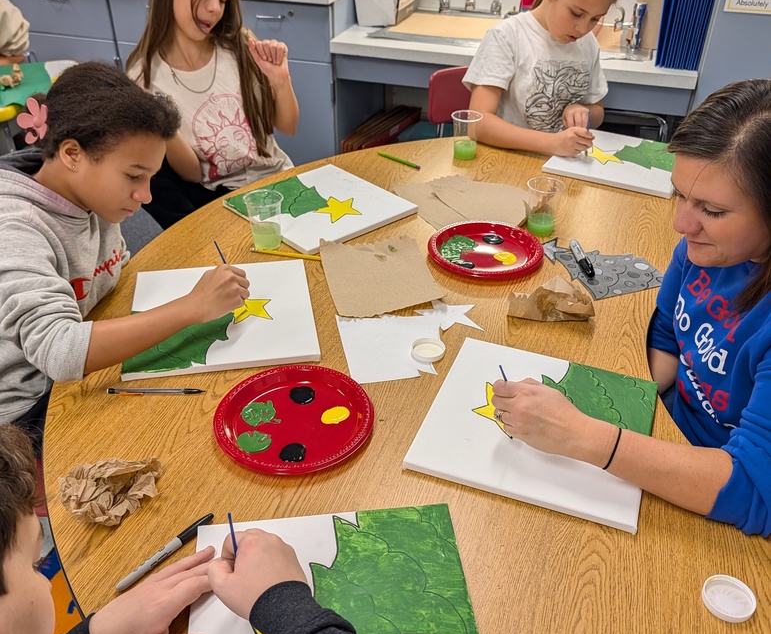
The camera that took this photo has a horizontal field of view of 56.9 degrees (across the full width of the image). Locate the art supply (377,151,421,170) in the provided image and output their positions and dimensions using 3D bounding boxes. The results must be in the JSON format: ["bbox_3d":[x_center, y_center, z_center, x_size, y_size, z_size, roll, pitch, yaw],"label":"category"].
[{"bbox_3d":[0.033,-0.402,1.820,0.143,0.010,0.010,27,43,32],"label":"art supply"}]

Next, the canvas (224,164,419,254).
[{"bbox_3d":[-0.145,-0.249,1.594,0.305,0.016,0.305,-28,44,-34],"label":"canvas"}]

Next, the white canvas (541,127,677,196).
[{"bbox_3d":[0.602,-0.403,1.825,0.305,0.016,0.305,18,39,23],"label":"white canvas"}]

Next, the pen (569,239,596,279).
[{"bbox_3d":[0.393,-0.117,1.416,0.019,0.019,0.138,-2,35,-3],"label":"pen"}]

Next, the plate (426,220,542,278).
[{"bbox_3d":[0.200,-0.131,1.432,0.230,0.021,0.230,0,35,0],"label":"plate"}]

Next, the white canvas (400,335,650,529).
[{"bbox_3d":[0.224,0.152,1.035,0.305,0.016,0.305,13,37,17],"label":"white canvas"}]

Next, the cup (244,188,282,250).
[{"bbox_3d":[-0.243,-0.194,1.447,0.079,0.103,0.079,0,35,0],"label":"cup"}]

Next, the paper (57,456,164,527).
[{"bbox_3d":[-0.348,0.221,0.901,0.130,0.045,0.090,-5,36,-8],"label":"paper"}]

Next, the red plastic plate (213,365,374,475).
[{"bbox_3d":[-0.130,0.150,1.028,0.228,0.021,0.228,0,35,0],"label":"red plastic plate"}]

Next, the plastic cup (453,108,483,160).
[{"bbox_3d":[0.208,-0.464,1.829,0.080,0.104,0.080,0,35,0],"label":"plastic cup"}]

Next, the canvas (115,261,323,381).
[{"bbox_3d":[-0.285,-0.007,1.250,0.305,0.016,0.305,-6,36,-9],"label":"canvas"}]

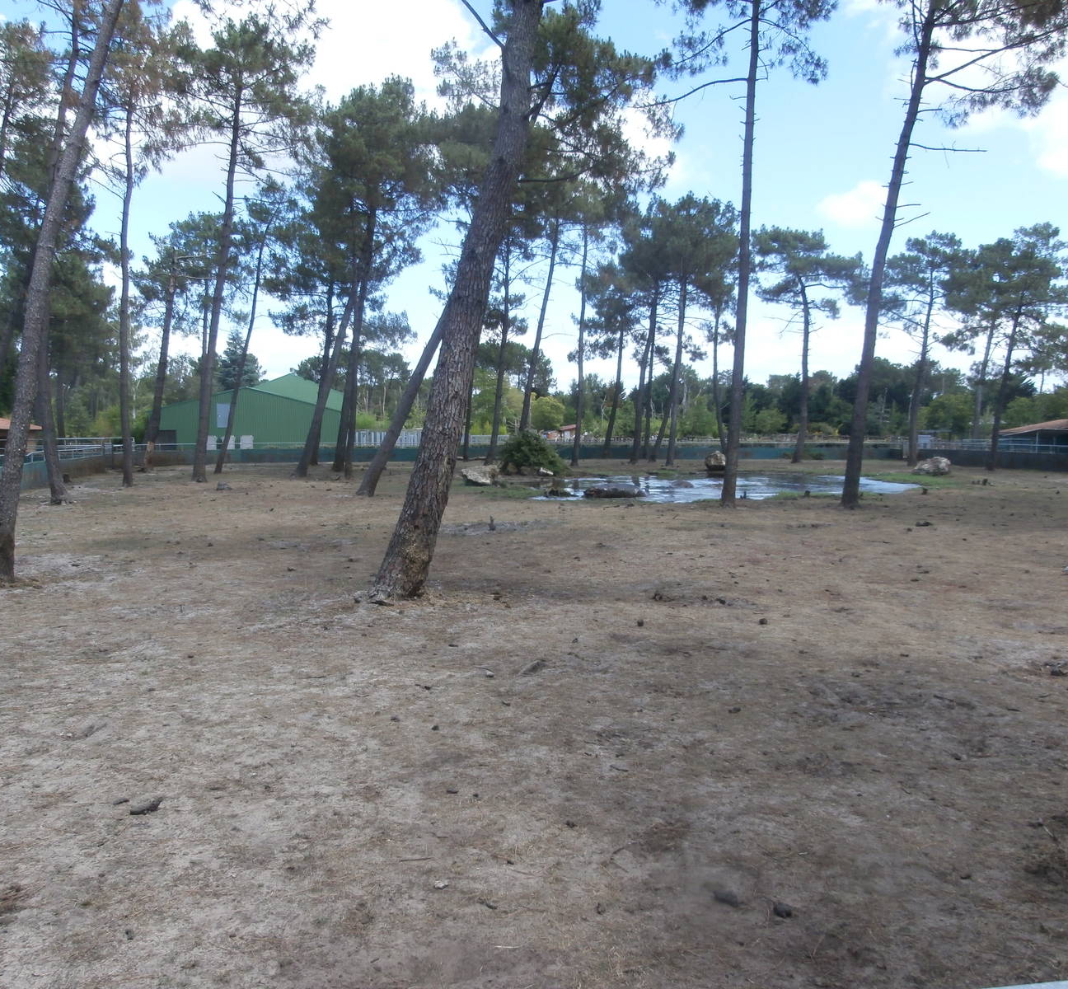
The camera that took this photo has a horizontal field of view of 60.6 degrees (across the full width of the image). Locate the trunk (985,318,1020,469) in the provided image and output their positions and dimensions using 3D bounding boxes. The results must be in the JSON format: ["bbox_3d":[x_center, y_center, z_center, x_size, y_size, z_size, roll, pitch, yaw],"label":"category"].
[{"bbox_3d":[22.070,-4.615,42.947,0.463,7.064,0.390,10,8,26],"label":"trunk"}]

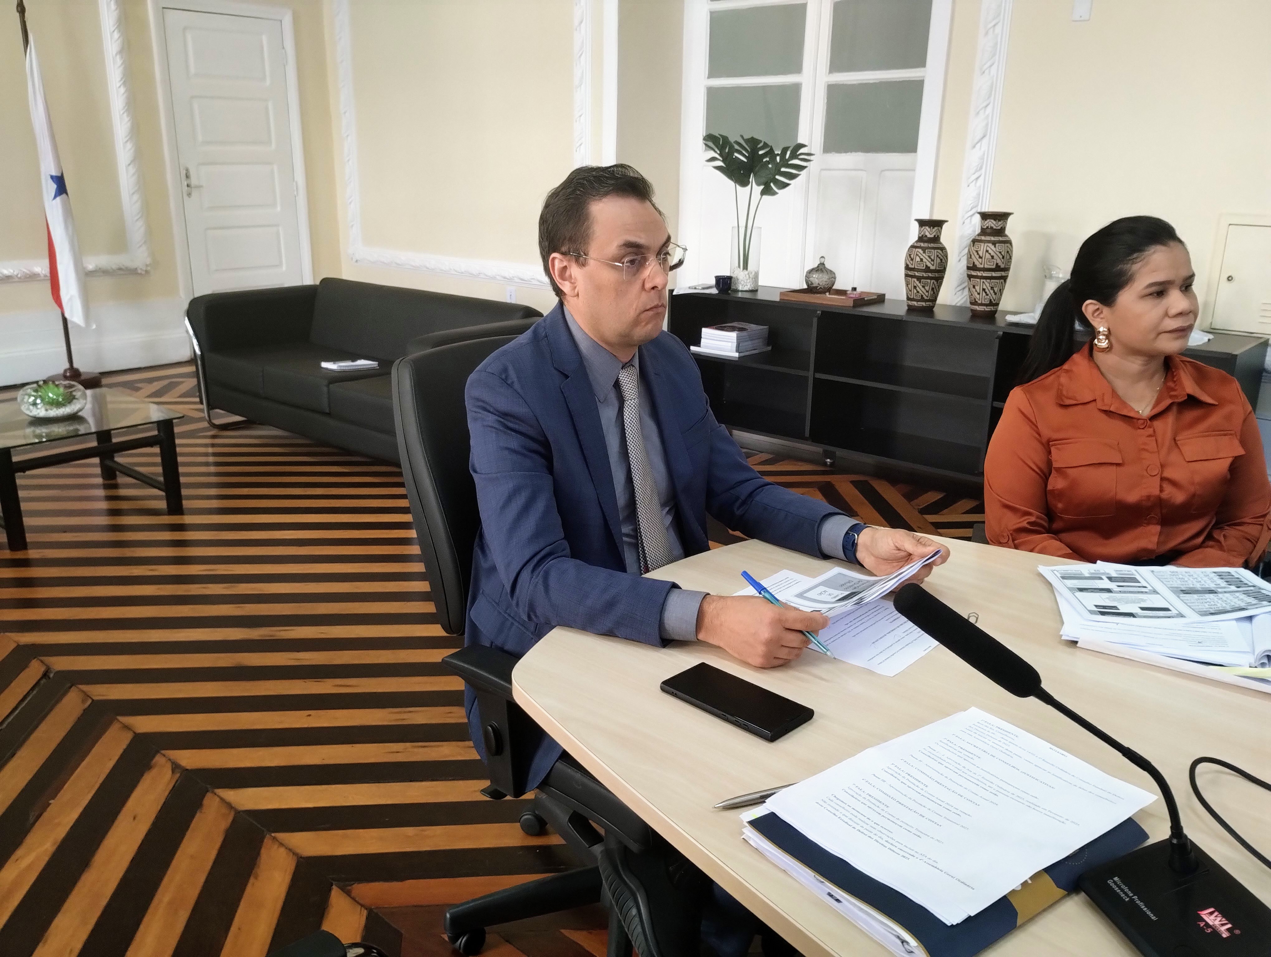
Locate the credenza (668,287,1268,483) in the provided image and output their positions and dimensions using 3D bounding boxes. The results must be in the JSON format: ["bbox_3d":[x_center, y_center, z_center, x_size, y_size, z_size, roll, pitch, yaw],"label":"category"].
[{"bbox_3d":[1.256,-0.371,4.534,2.418,0.722,0.485,14,22,36],"label":"credenza"}]

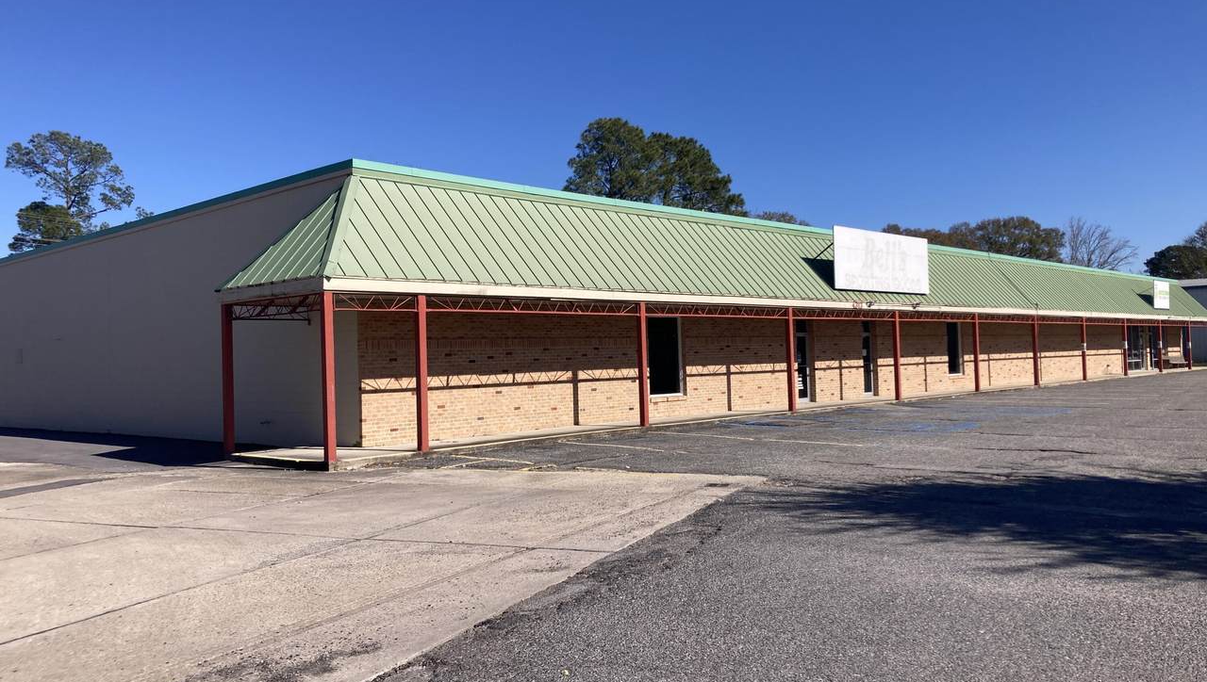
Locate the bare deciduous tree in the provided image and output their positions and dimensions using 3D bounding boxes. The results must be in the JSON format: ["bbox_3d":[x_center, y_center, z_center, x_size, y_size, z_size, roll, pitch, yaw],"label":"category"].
[{"bbox_3d":[43.222,-4.392,85.000,7.400,12.800,7.400,-3,-2,27],"label":"bare deciduous tree"}]

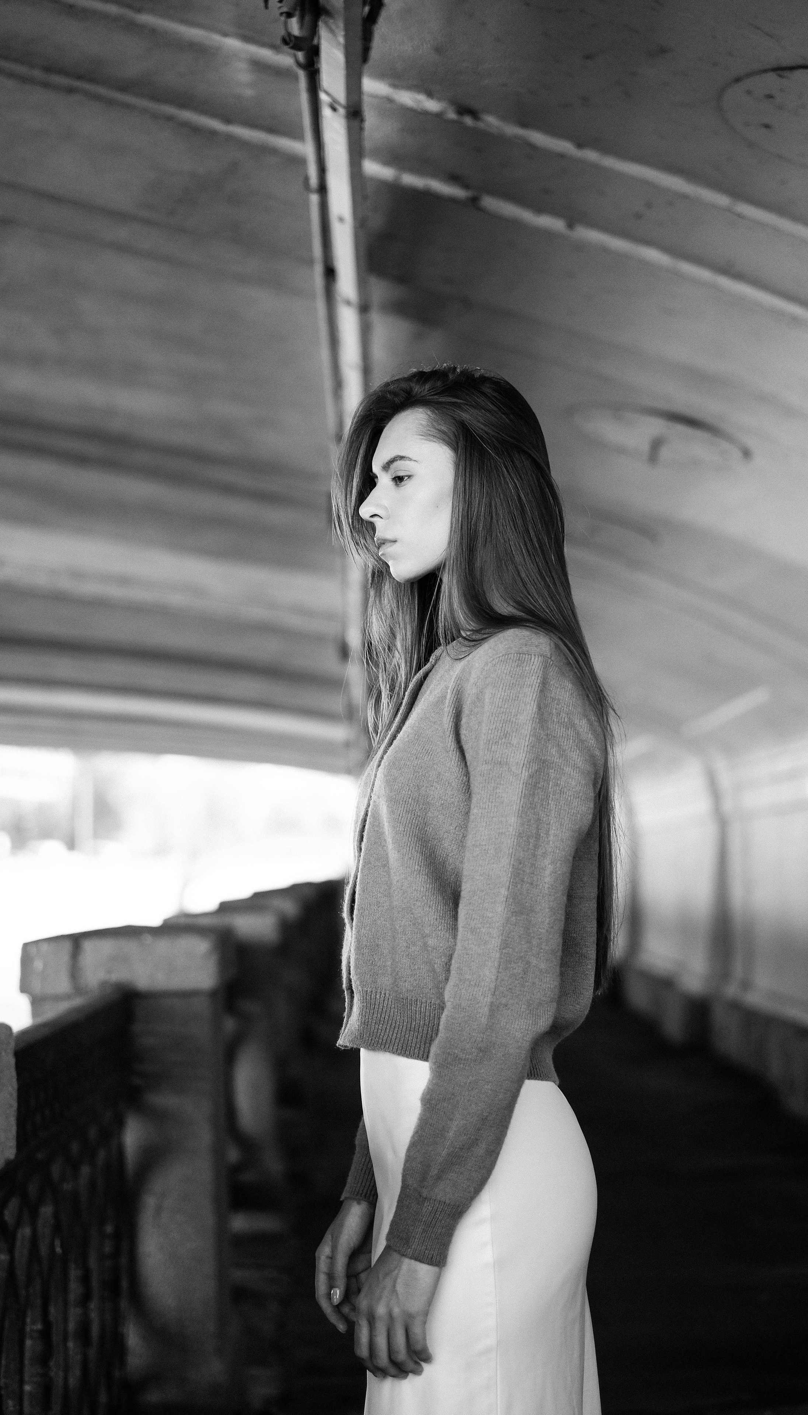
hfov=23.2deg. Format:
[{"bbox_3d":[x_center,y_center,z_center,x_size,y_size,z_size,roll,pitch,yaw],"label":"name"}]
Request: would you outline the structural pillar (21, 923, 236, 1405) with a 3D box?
[{"bbox_3d":[-0.640,1.058,4.635,0.435,1.080,0.500,-1,-5,-1],"label":"structural pillar"}]

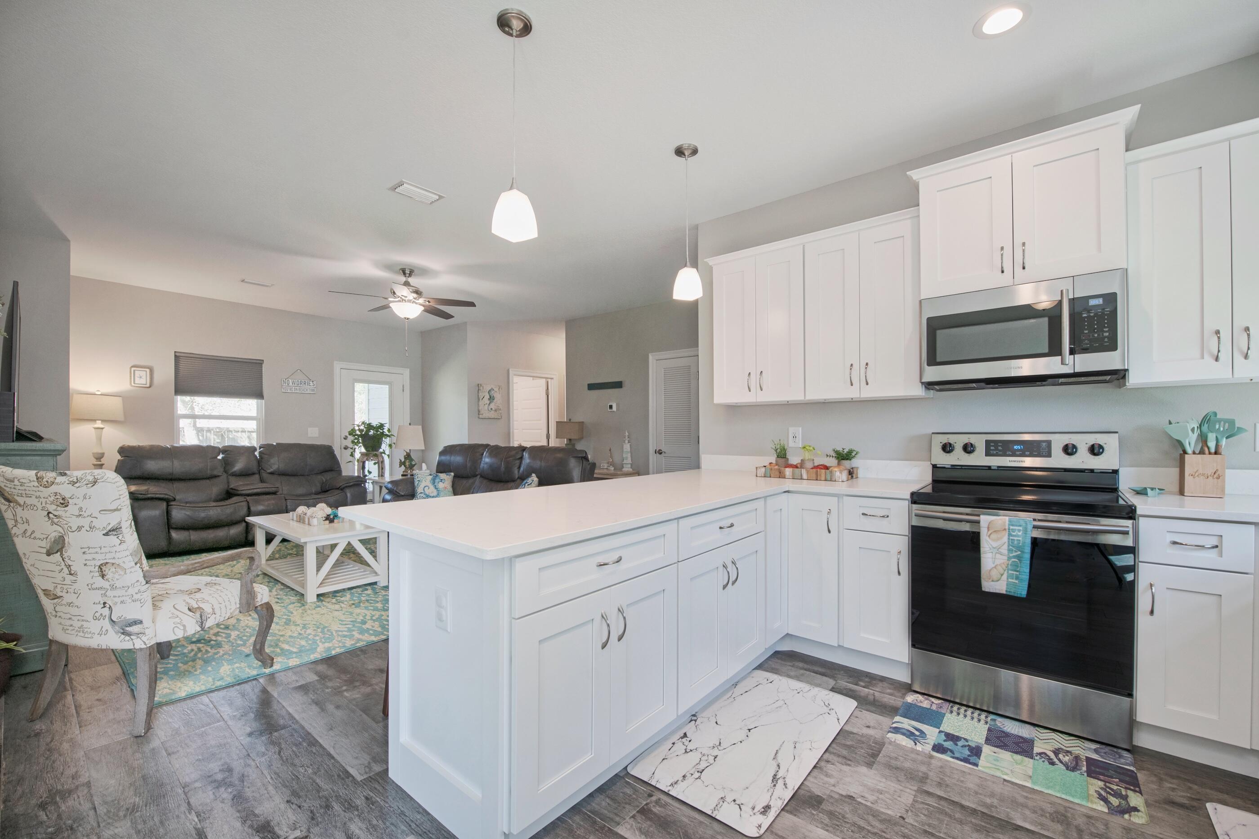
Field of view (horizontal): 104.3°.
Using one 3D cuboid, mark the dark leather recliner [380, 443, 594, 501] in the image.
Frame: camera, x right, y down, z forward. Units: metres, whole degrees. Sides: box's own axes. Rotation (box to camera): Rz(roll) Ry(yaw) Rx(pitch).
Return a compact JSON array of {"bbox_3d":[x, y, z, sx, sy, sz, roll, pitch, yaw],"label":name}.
[{"bbox_3d":[-1.456,0.812,4.806,2.200,1.040,0.970,-1,-1,41],"label":"dark leather recliner"}]

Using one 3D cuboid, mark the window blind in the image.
[{"bbox_3d":[-4.813,-0.499,5.778,0.060,0.490,0.810,-1,-1,41],"label":"window blind"}]

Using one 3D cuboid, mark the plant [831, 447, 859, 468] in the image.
[{"bbox_3d":[1.290,0.251,2.941,0.150,0.180,0.130,-1,-2,41],"label":"plant"}]

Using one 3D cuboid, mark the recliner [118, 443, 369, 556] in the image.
[{"bbox_3d":[-4.247,0.827,5.513,0.970,1.030,2.070,-1,-1,41],"label":"recliner"}]

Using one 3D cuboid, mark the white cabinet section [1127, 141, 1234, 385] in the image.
[{"bbox_3d":[2.266,-0.596,2.061,0.290,0.913,0.322,-1,-2,40],"label":"white cabinet section"}]

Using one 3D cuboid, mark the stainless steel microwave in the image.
[{"bbox_3d":[1.858,-0.399,2.359,0.760,0.425,0.390,-1,-2,41],"label":"stainless steel microwave"}]

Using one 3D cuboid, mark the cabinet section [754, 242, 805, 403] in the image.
[{"bbox_3d":[1.019,-0.570,3.110,0.307,0.913,0.322,-1,-2,40],"label":"cabinet section"}]

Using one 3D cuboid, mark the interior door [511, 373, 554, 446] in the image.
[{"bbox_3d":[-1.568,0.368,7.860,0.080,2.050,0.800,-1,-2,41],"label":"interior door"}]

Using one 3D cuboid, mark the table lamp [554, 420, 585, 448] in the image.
[{"bbox_3d":[-0.809,0.312,6.600,0.380,0.600,0.230,-1,-1,41],"label":"table lamp"}]

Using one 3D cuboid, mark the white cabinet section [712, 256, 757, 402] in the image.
[{"bbox_3d":[0.786,-0.565,3.306,0.303,0.913,0.322,-1,-2,40],"label":"white cabinet section"}]

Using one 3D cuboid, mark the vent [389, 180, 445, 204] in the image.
[{"bbox_3d":[-1.389,-1.476,3.209,0.200,0.020,0.300,-1,-2,41],"label":"vent"}]

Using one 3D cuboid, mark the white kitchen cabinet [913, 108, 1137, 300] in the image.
[{"bbox_3d":[1.896,-0.950,2.418,0.830,0.645,0.420,-1,-1,41],"label":"white kitchen cabinet"}]

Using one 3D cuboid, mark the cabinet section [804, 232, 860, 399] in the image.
[{"bbox_3d":[1.254,-0.575,2.913,0.305,0.913,0.322,-1,-2,40],"label":"cabinet section"}]

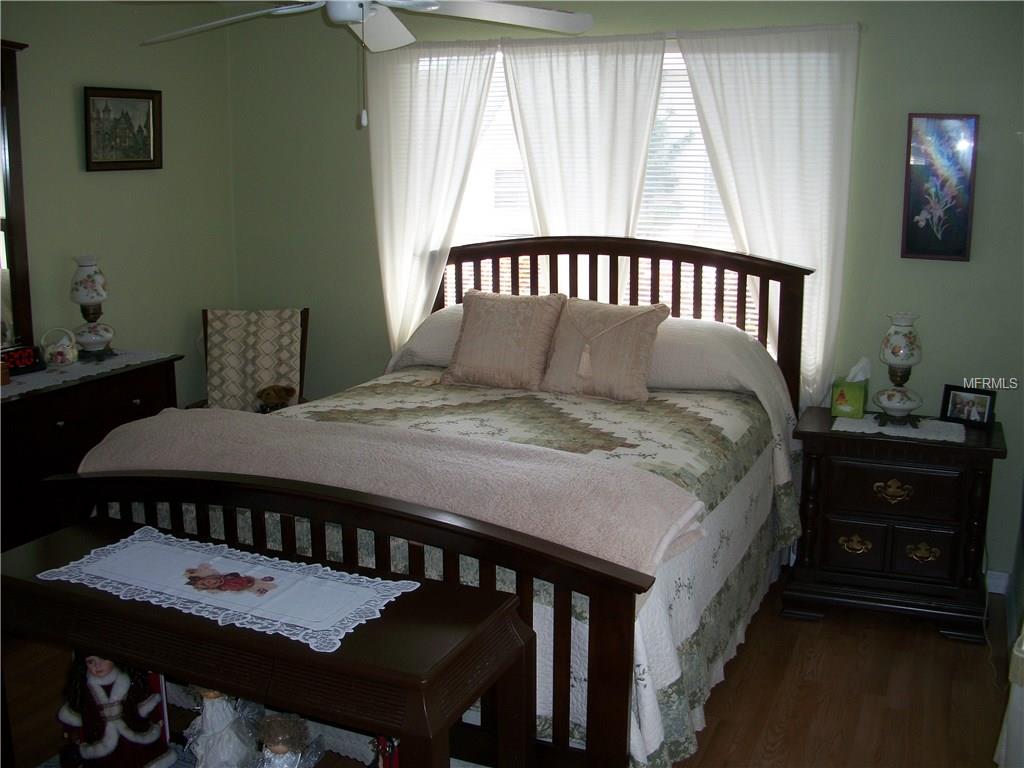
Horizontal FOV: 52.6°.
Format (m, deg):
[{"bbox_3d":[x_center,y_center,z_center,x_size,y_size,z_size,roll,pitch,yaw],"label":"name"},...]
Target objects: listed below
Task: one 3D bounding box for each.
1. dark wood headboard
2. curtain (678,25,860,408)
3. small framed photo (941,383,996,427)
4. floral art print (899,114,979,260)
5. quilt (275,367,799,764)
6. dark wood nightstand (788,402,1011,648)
[{"bbox_3d":[0.363,0.046,4.250,1.675,1.290,0.080,6,13,24],"label":"dark wood headboard"},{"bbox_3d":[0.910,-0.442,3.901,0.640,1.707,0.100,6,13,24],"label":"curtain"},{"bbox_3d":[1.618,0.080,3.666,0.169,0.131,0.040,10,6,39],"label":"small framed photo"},{"bbox_3d":[1.502,-0.688,3.637,0.226,0.499,0.025,6,13,24],"label":"floral art print"},{"bbox_3d":[-0.097,0.439,3.305,1.654,0.718,1.810,6,13,24],"label":"quilt"},{"bbox_3d":[1.352,0.481,3.694,0.667,0.674,0.399,5,13,21],"label":"dark wood nightstand"}]

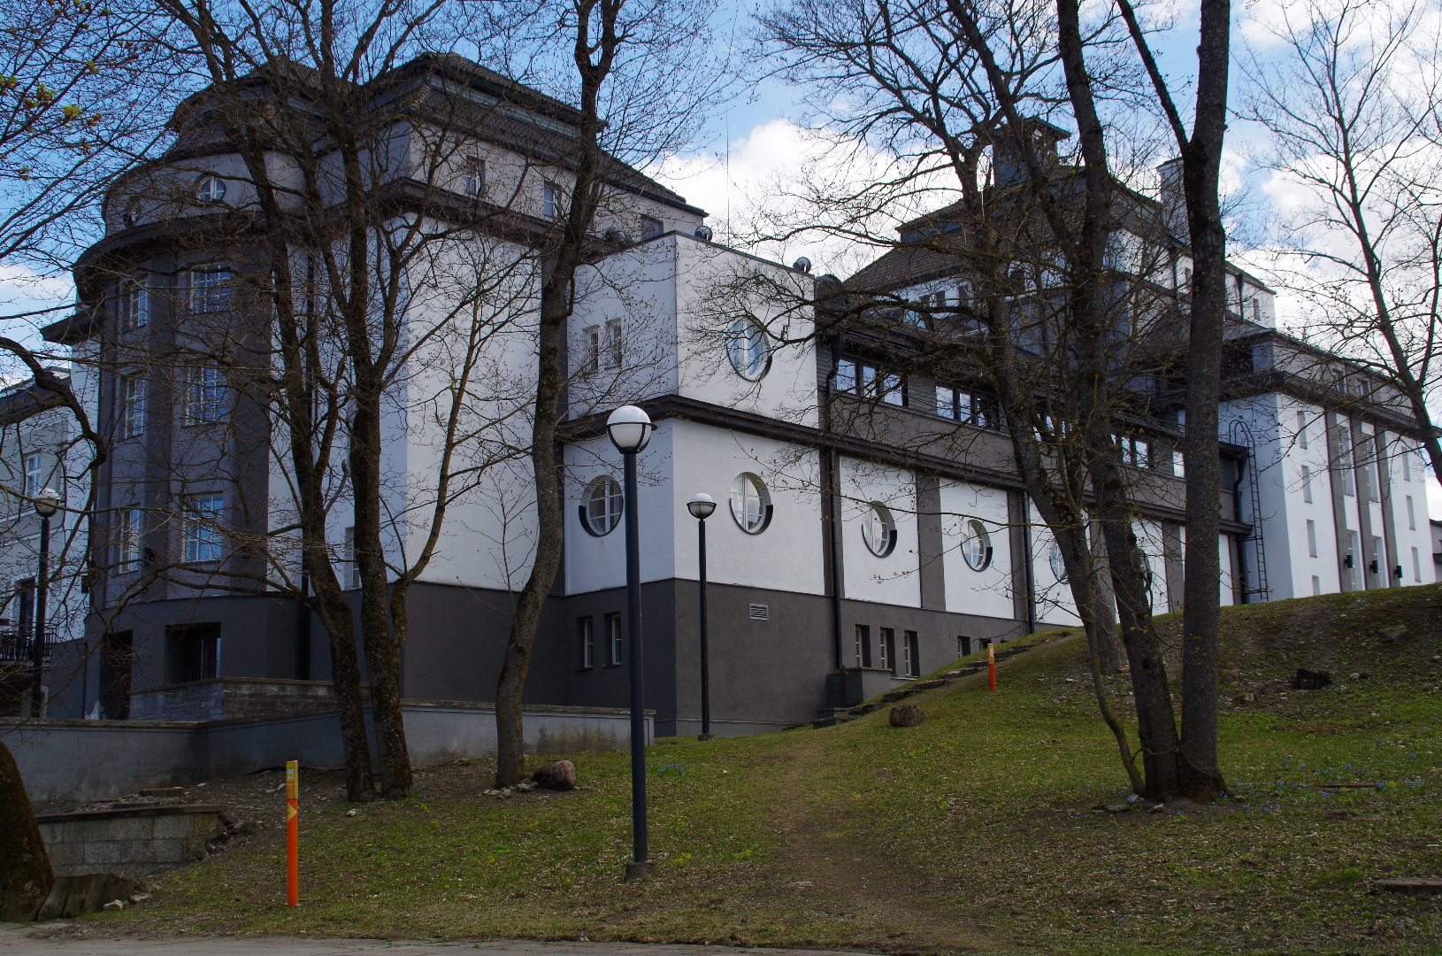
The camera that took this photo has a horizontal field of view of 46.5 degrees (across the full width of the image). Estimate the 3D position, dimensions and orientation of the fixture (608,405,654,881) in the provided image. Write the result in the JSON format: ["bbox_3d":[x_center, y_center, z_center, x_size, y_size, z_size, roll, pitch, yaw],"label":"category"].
[{"bbox_3d":[-0.952,1.729,18.550,0.520,5.207,0.520,-2,-11,0],"label":"fixture"}]

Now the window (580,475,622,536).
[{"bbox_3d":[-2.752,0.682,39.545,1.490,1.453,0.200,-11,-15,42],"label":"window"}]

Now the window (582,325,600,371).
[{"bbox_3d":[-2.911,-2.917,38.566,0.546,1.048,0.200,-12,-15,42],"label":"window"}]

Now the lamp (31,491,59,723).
[{"bbox_3d":[-12.566,2.716,31.000,0.500,5.171,0.500,-2,-11,0],"label":"lamp"}]

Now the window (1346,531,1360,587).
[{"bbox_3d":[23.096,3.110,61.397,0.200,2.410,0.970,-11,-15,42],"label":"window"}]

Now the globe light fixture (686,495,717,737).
[{"bbox_3d":[-0.364,2.815,34.544,0.580,5.096,0.580,-1,-11,0],"label":"globe light fixture"}]

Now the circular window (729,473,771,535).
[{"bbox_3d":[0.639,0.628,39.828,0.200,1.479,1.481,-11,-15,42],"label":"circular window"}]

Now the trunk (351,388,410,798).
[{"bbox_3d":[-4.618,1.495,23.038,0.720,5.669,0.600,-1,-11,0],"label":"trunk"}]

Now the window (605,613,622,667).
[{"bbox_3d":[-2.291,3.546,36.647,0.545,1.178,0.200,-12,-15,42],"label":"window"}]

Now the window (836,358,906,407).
[{"bbox_3d":[3.744,-2.350,42.015,0.150,0.853,2.870,-12,-15,42],"label":"window"}]

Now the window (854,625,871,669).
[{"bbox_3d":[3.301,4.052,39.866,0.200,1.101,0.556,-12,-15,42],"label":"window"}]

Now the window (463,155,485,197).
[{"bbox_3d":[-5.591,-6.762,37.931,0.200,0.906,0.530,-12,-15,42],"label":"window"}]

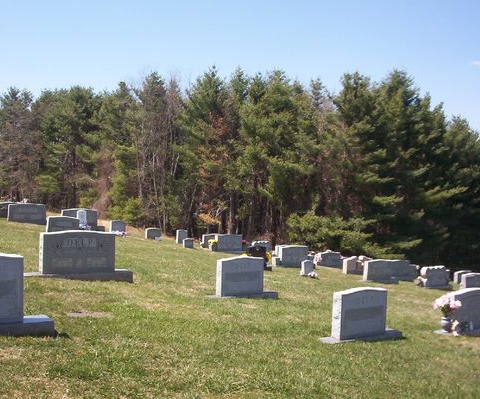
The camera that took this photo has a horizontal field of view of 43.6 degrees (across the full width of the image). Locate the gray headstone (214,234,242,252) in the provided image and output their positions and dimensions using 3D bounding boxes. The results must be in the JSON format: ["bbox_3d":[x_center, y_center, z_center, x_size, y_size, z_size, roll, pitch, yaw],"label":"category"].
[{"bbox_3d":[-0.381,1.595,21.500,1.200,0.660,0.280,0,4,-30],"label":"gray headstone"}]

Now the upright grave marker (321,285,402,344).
[{"bbox_3d":[1.607,1.533,8.020,1.250,0.703,0.310,0,4,-29],"label":"upright grave marker"}]

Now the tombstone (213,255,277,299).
[{"bbox_3d":[0.016,1.276,9.611,1.210,0.692,0.320,-1,4,-31],"label":"tombstone"}]

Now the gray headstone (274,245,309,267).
[{"bbox_3d":[1.711,1.802,19.000,1.020,0.630,0.210,0,4,-30],"label":"gray headstone"}]

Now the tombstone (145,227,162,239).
[{"bbox_3d":[-3.457,1.379,24.000,0.600,0.470,0.200,0,4,-30],"label":"tombstone"}]

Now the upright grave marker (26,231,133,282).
[{"bbox_3d":[-2.416,0.870,8.973,1.620,0.764,0.320,0,3,-29],"label":"upright grave marker"}]

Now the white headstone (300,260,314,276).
[{"bbox_3d":[1.874,1.913,16.700,0.360,0.410,0.170,0,4,-30],"label":"white headstone"}]

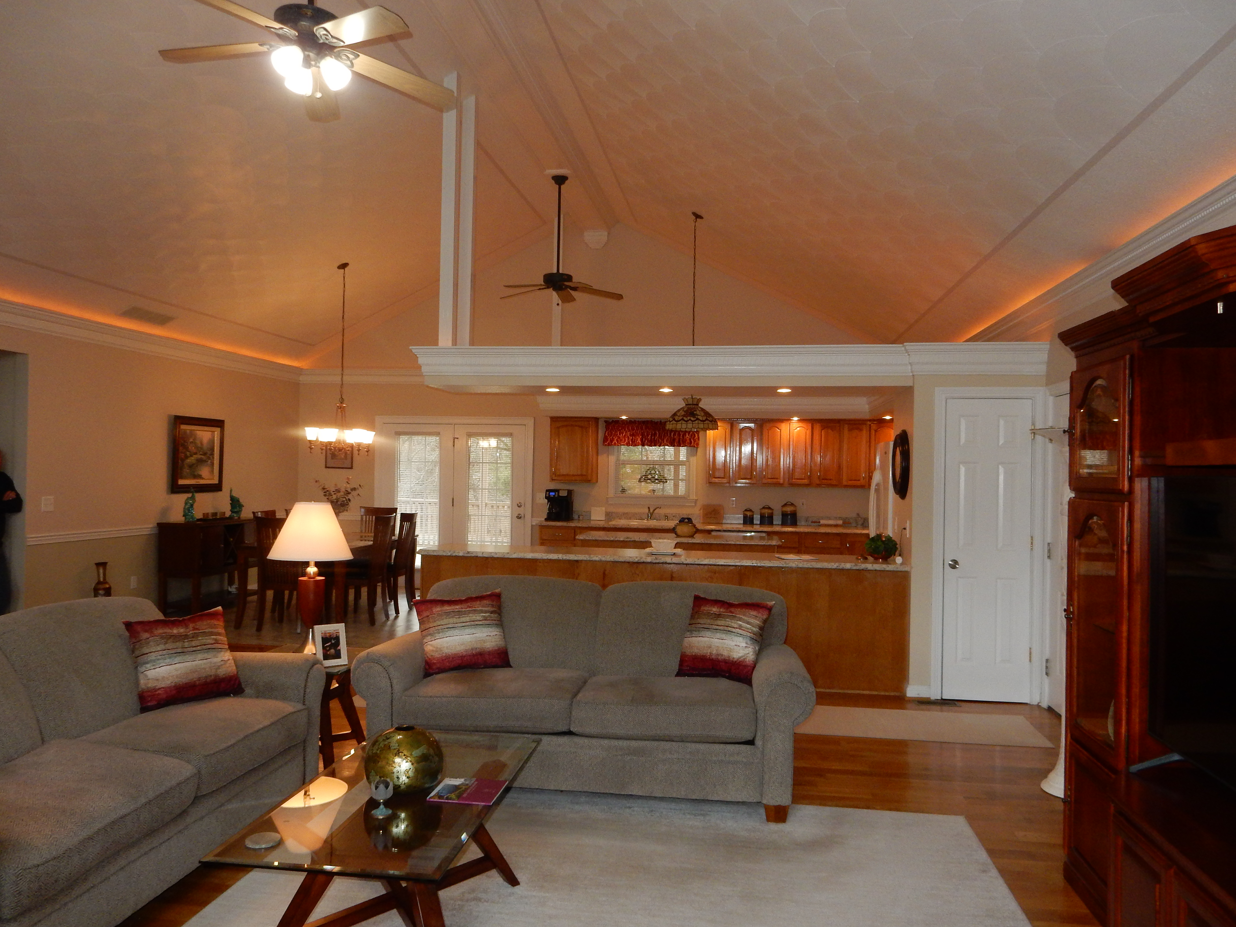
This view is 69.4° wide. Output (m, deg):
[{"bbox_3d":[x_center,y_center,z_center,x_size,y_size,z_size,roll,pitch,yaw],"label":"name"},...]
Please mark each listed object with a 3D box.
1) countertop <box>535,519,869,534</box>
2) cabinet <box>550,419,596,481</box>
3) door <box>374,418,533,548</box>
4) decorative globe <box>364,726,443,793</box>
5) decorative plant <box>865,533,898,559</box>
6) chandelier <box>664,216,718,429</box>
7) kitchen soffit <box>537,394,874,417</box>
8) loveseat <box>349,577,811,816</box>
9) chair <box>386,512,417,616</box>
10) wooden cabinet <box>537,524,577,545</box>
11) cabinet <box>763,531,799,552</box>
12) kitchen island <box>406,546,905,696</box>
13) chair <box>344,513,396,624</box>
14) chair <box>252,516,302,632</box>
[{"bbox_3d":[1.014,0.728,10.211,3.800,0.045,0.650,1,0,9],"label":"countertop"},{"bbox_3d":[-0.519,-0.157,10.690,0.547,0.751,0.320,1,0,8],"label":"cabinet"},{"bbox_3d":[-2.070,0.505,11.062,2.034,2.109,0.120,1,0,8],"label":"door"},{"bbox_3d":[-0.690,0.960,2.893,0.250,0.205,0.250,1,0,8],"label":"decorative globe"},{"bbox_3d":[1.853,0.582,6.273,0.230,0.180,0.230,1,0,8],"label":"decorative plant"},{"bbox_3d":[0.712,-1.335,8.420,0.491,2.061,0.491,1,0,8],"label":"chandelier"},{"bbox_3d":[0.966,-0.651,10.318,3.760,0.260,0.600,1,0,9],"label":"kitchen soffit"},{"bbox_3d":[-0.129,1.099,4.479,2.130,0.940,0.920,1,0,9],"label":"loveseat"},{"bbox_3d":[-2.462,1.039,9.485,0.530,1.055,0.470,1,0,9],"label":"chair"},{"bbox_3d":[-0.622,1.156,10.340,0.483,0.880,0.610,1,0,8],"label":"wooden cabinet"},{"bbox_3d":[1.840,1.198,10.098,0.391,0.880,0.620,1,0,9],"label":"cabinet"},{"bbox_3d":[0.302,1.130,6.669,3.518,0.914,0.600,1,0,8],"label":"kitchen island"},{"bbox_3d":[-2.481,1.013,8.630,0.530,1.040,0.460,1,0,5],"label":"chair"},{"bbox_3d":[-3.081,1.022,8.390,0.470,1.055,0.580,1,0,9],"label":"chair"}]

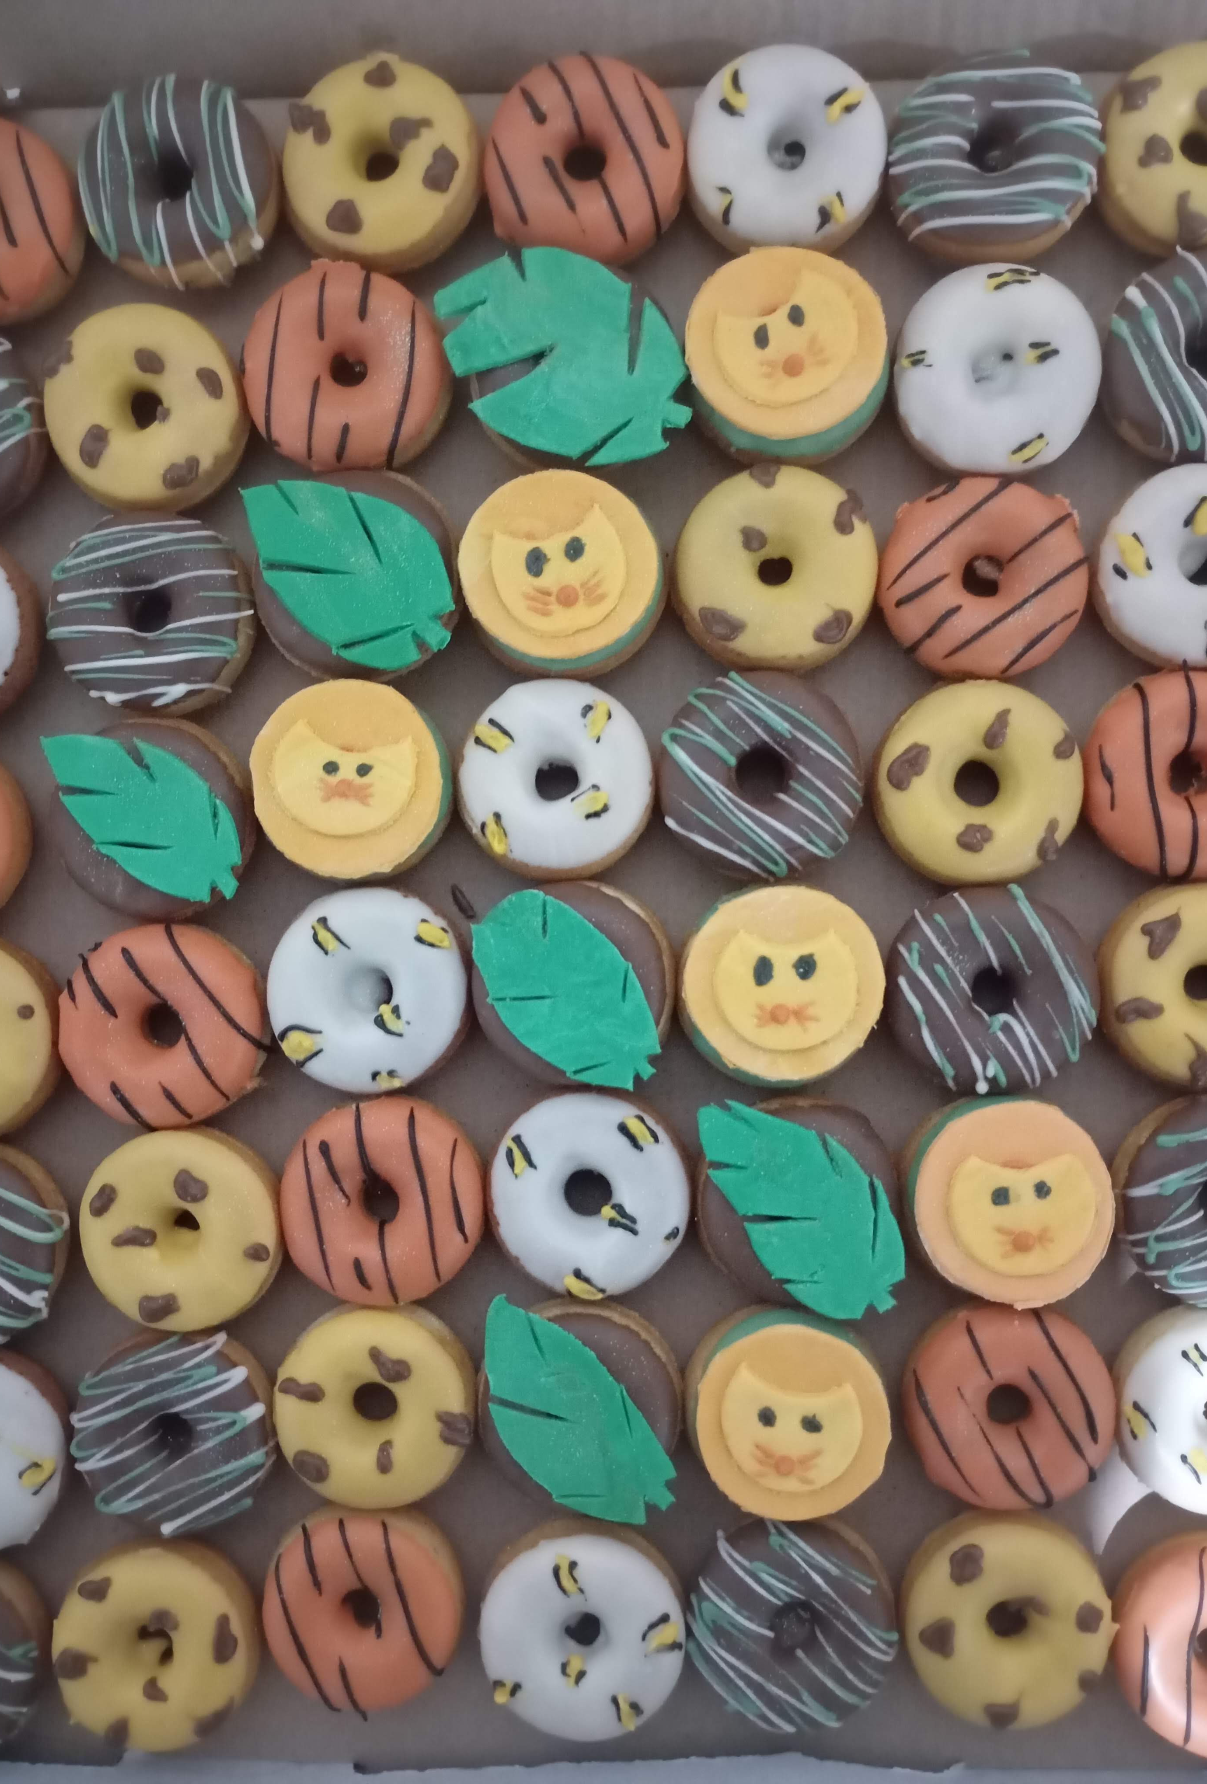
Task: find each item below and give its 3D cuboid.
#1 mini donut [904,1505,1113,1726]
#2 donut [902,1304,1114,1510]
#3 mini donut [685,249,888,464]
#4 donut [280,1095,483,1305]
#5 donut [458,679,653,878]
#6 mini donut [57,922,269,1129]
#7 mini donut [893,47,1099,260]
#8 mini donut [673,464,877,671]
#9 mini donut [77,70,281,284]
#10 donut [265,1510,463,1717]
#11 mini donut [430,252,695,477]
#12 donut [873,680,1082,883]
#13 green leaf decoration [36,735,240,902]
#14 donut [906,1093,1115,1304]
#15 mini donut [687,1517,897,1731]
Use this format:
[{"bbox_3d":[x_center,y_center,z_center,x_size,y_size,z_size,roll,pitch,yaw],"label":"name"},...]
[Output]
[{"bbox_3d":[0.113,0.203,0.404,0.057,0.026,0.057,0,88,1],"label":"mini donut"},{"bbox_3d":[0.108,0.137,0.386,0.053,0.025,0.052,0,88,1],"label":"donut"},{"bbox_3d":[0.048,-0.141,0.380,0.053,0.027,0.053,0,90,3],"label":"mini donut"},{"bbox_3d":[-0.055,0.076,0.359,0.051,0.022,0.051,0,86,3],"label":"donut"},{"bbox_3d":[-0.013,-0.030,0.393,0.053,0.025,0.053,0,88,1],"label":"donut"},{"bbox_3d":[-0.119,0.036,0.393,0.055,0.025,0.055,0,88,1],"label":"mini donut"},{"bbox_3d":[0.103,-0.193,0.379,0.054,0.025,0.054,0,90,3],"label":"mini donut"},{"bbox_3d":[0.049,-0.093,0.415,0.058,0.026,0.058,0,88,1],"label":"mini donut"},{"bbox_3d":[-0.112,-0.187,0.381,0.052,0.022,0.052,0,86,3],"label":"mini donut"},{"bbox_3d":[-0.068,0.202,0.407,0.056,0.026,0.056,0,88,1],"label":"donut"},{"bbox_3d":[-0.010,-0.133,0.359,0.072,0.005,0.049,34,89,5],"label":"mini donut"},{"bbox_3d":[0.098,-0.029,0.378,0.054,0.025,0.054,0,90,3],"label":"donut"},{"bbox_3d":[-0.114,-0.021,0.358,0.063,0.005,0.030,36,89,5],"label":"green leaf decoration"},{"bbox_3d":[0.105,0.081,0.376,0.053,0.027,0.053,0,90,3],"label":"donut"},{"bbox_3d":[0.045,0.175,0.346,0.051,0.022,0.051,0,86,3],"label":"mini donut"}]

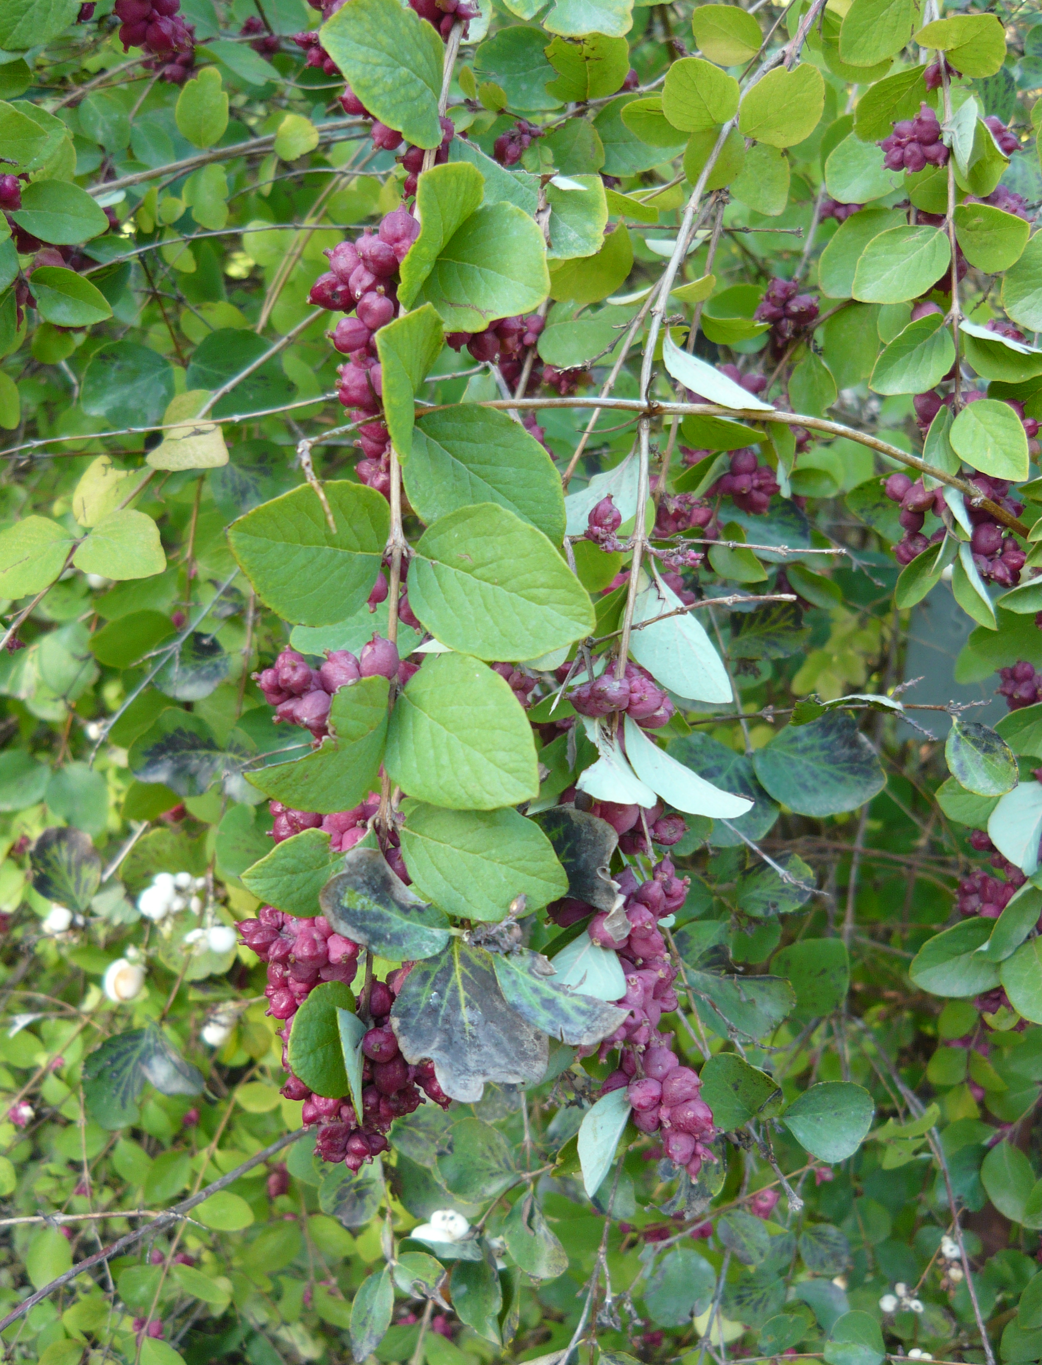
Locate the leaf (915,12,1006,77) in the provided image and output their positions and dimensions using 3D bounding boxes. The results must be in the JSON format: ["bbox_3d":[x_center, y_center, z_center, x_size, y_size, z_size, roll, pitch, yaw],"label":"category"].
[{"bbox_3d":[0.180,-0.255,0.530,0.032,0.030,0.015,-33,-12,-8],"label":"leaf"}]

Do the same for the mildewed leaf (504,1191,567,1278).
[{"bbox_3d":[0.005,0.206,0.493,0.024,0.030,0.007,-9,-16,-15],"label":"mildewed leaf"}]

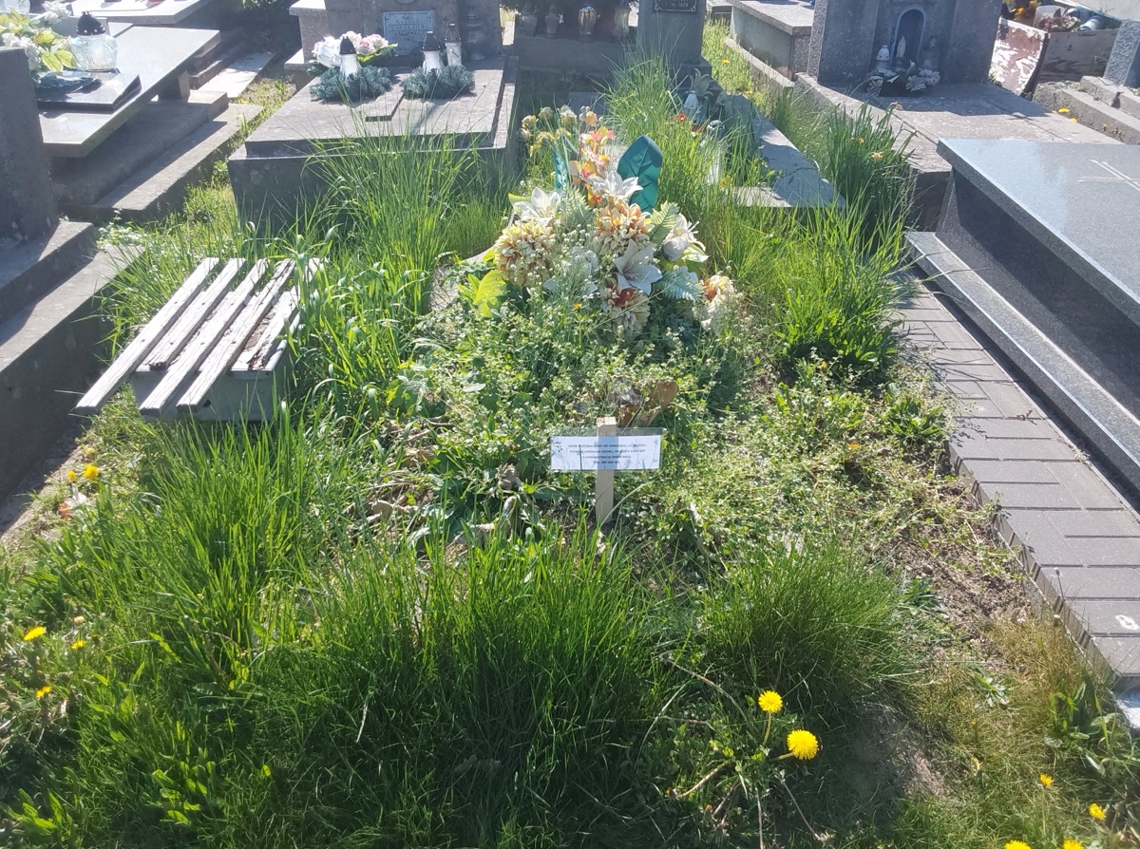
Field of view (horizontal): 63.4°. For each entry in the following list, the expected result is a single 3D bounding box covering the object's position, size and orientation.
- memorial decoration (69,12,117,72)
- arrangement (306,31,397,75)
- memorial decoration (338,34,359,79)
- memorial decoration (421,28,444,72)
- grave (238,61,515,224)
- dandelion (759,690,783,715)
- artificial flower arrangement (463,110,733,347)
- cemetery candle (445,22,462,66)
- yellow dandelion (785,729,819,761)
[{"bbox_3d":[-2.045,-1.644,3.965,0.185,0.235,0.185,0,31,-2],"label":"memorial decoration"},{"bbox_3d":[-1.101,-1.868,4.655,0.430,0.210,0.250,0,31,-2],"label":"arrangement"},{"bbox_3d":[-1.074,-1.763,4.454,0.100,0.225,0.100,0,31,-2],"label":"memorial decoration"},{"bbox_3d":[-0.670,-1.779,4.452,0.103,0.240,0.103,0,31,-2],"label":"memorial decoration"},{"bbox_3d":[-0.823,-1.478,4.537,1.080,0.350,2.060,0,31,-2],"label":"grave"},{"bbox_3d":[0.324,0.449,1.488,0.037,0.026,0.037,0,31,-2],"label":"dandelion"},{"bbox_3d":[0.106,-0.653,2.996,0.790,0.540,0.520,0,31,-2],"label":"artificial flower arrangement"},{"bbox_3d":[-0.605,-1.967,4.790,0.088,0.215,0.088,0,31,-2],"label":"cemetery candle"},{"bbox_3d":[0.363,0.501,1.441,0.045,0.030,0.045,0,31,-2],"label":"yellow dandelion"}]

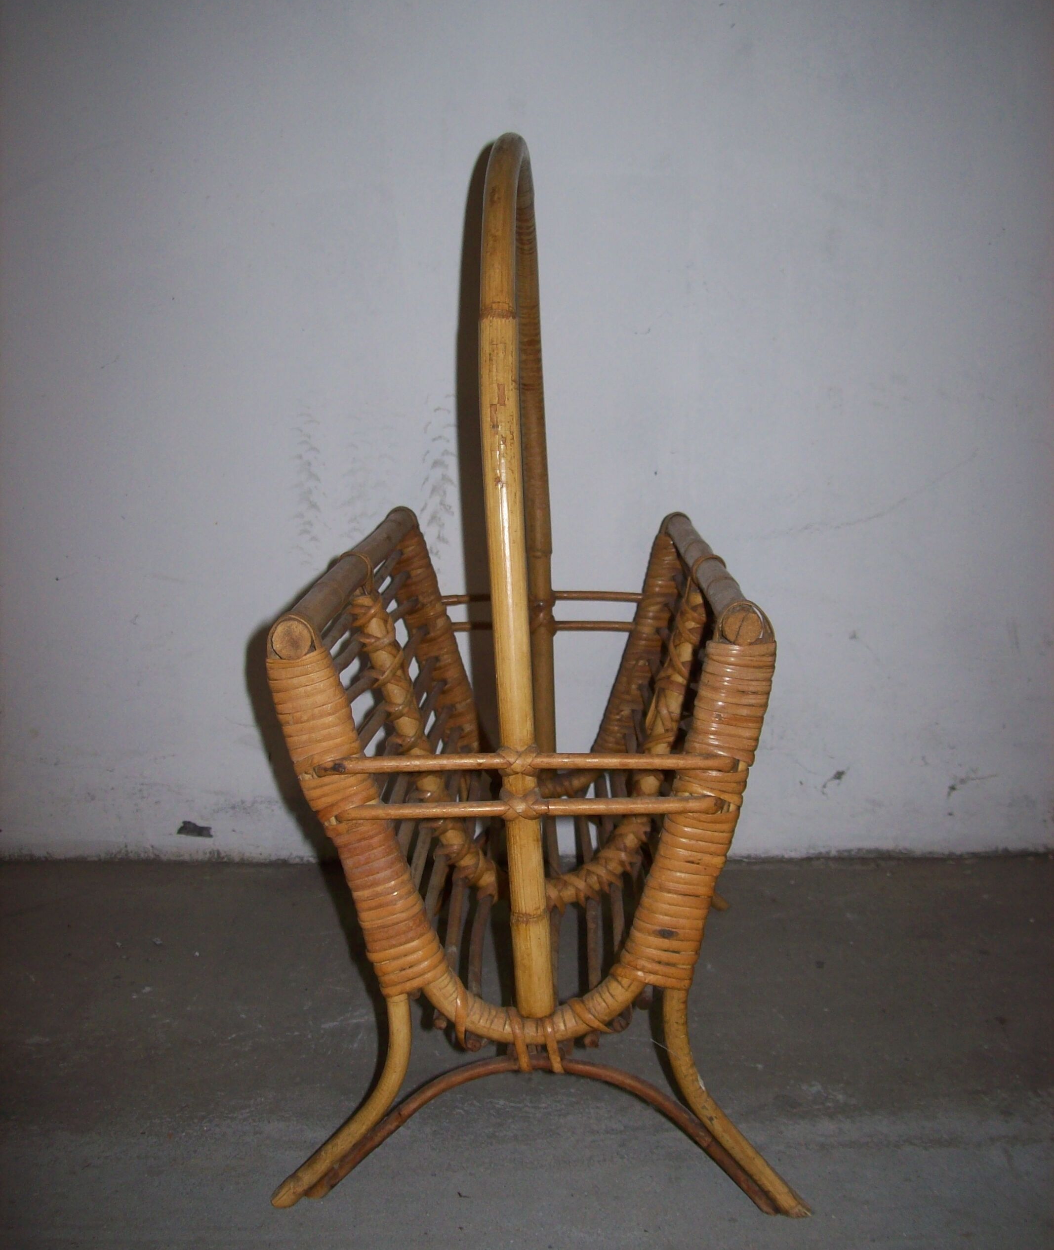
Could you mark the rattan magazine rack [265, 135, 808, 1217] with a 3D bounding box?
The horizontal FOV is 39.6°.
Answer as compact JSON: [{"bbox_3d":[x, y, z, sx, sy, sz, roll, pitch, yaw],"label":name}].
[{"bbox_3d":[0.004,-0.008,0.863,0.267,0.528,0.439,-2,11,2],"label":"rattan magazine rack"}]

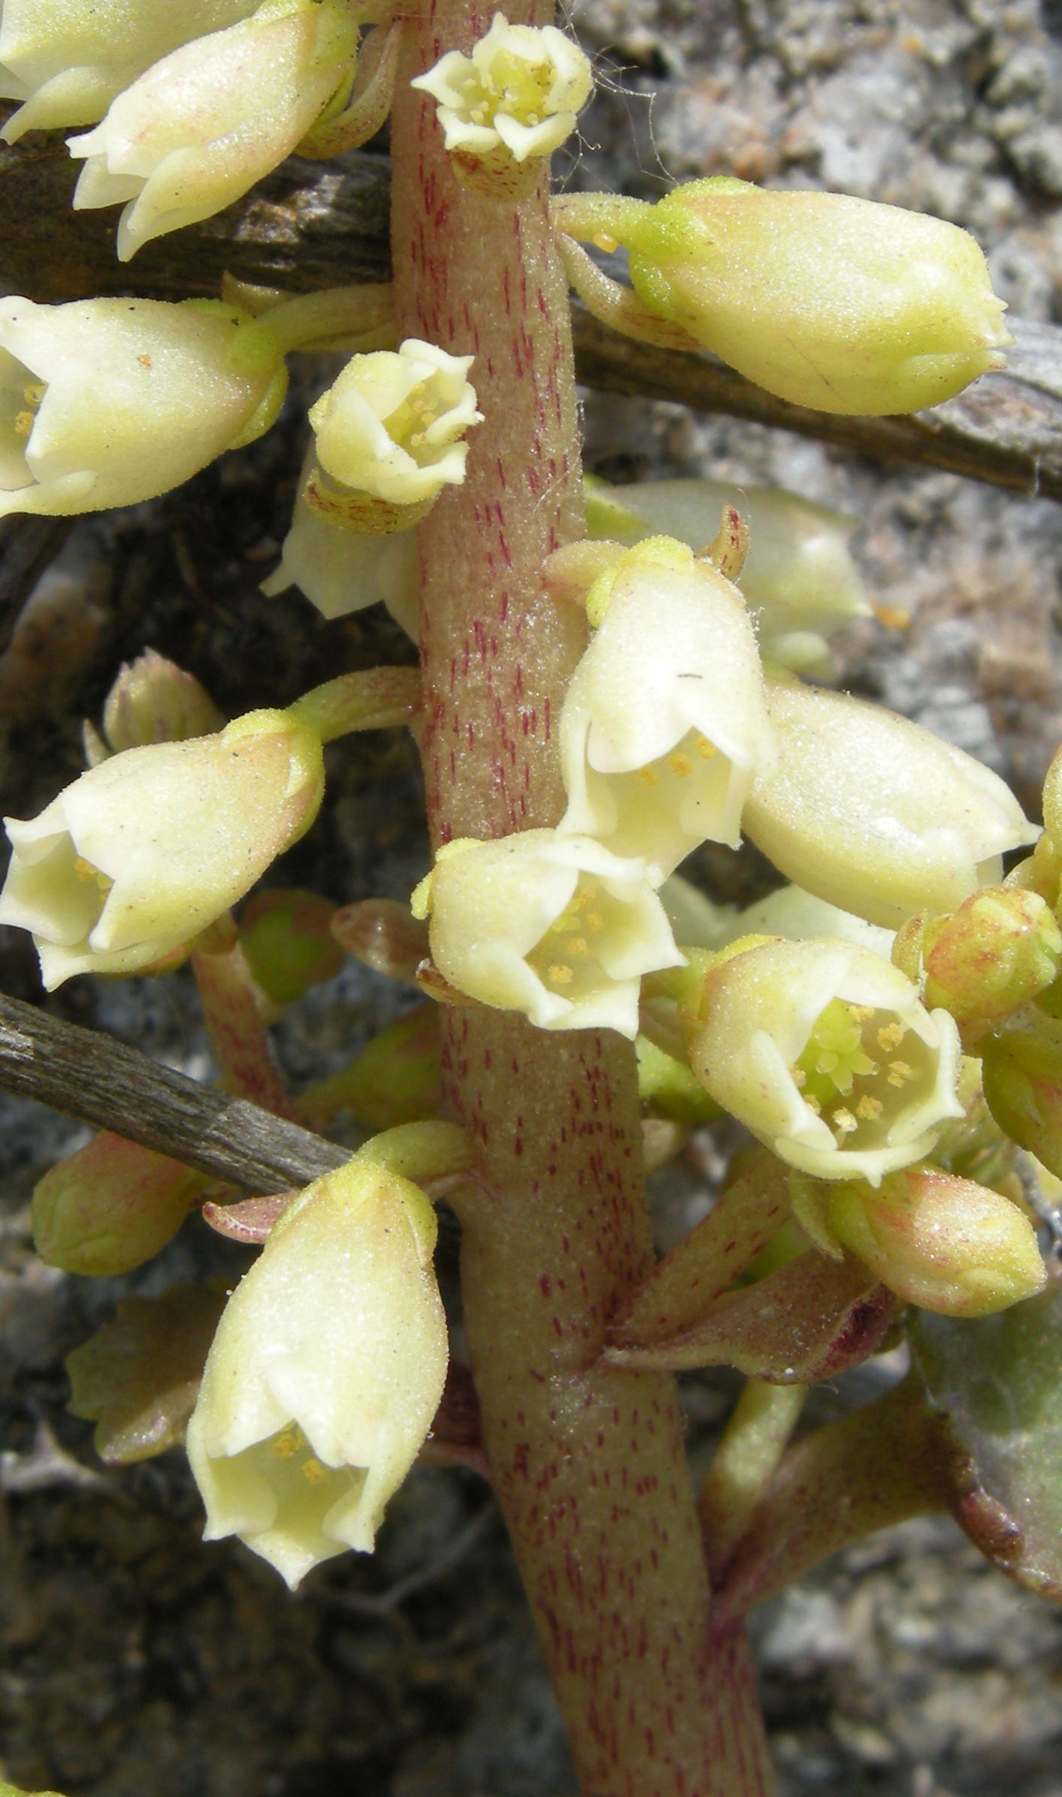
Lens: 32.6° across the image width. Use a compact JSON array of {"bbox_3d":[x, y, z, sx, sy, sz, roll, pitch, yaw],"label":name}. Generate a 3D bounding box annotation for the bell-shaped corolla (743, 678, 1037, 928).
[{"bbox_3d":[0.008,-0.003,0.046,0.008,0.005,0.005,26,13,-7],"label":"bell-shaped corolla"}]

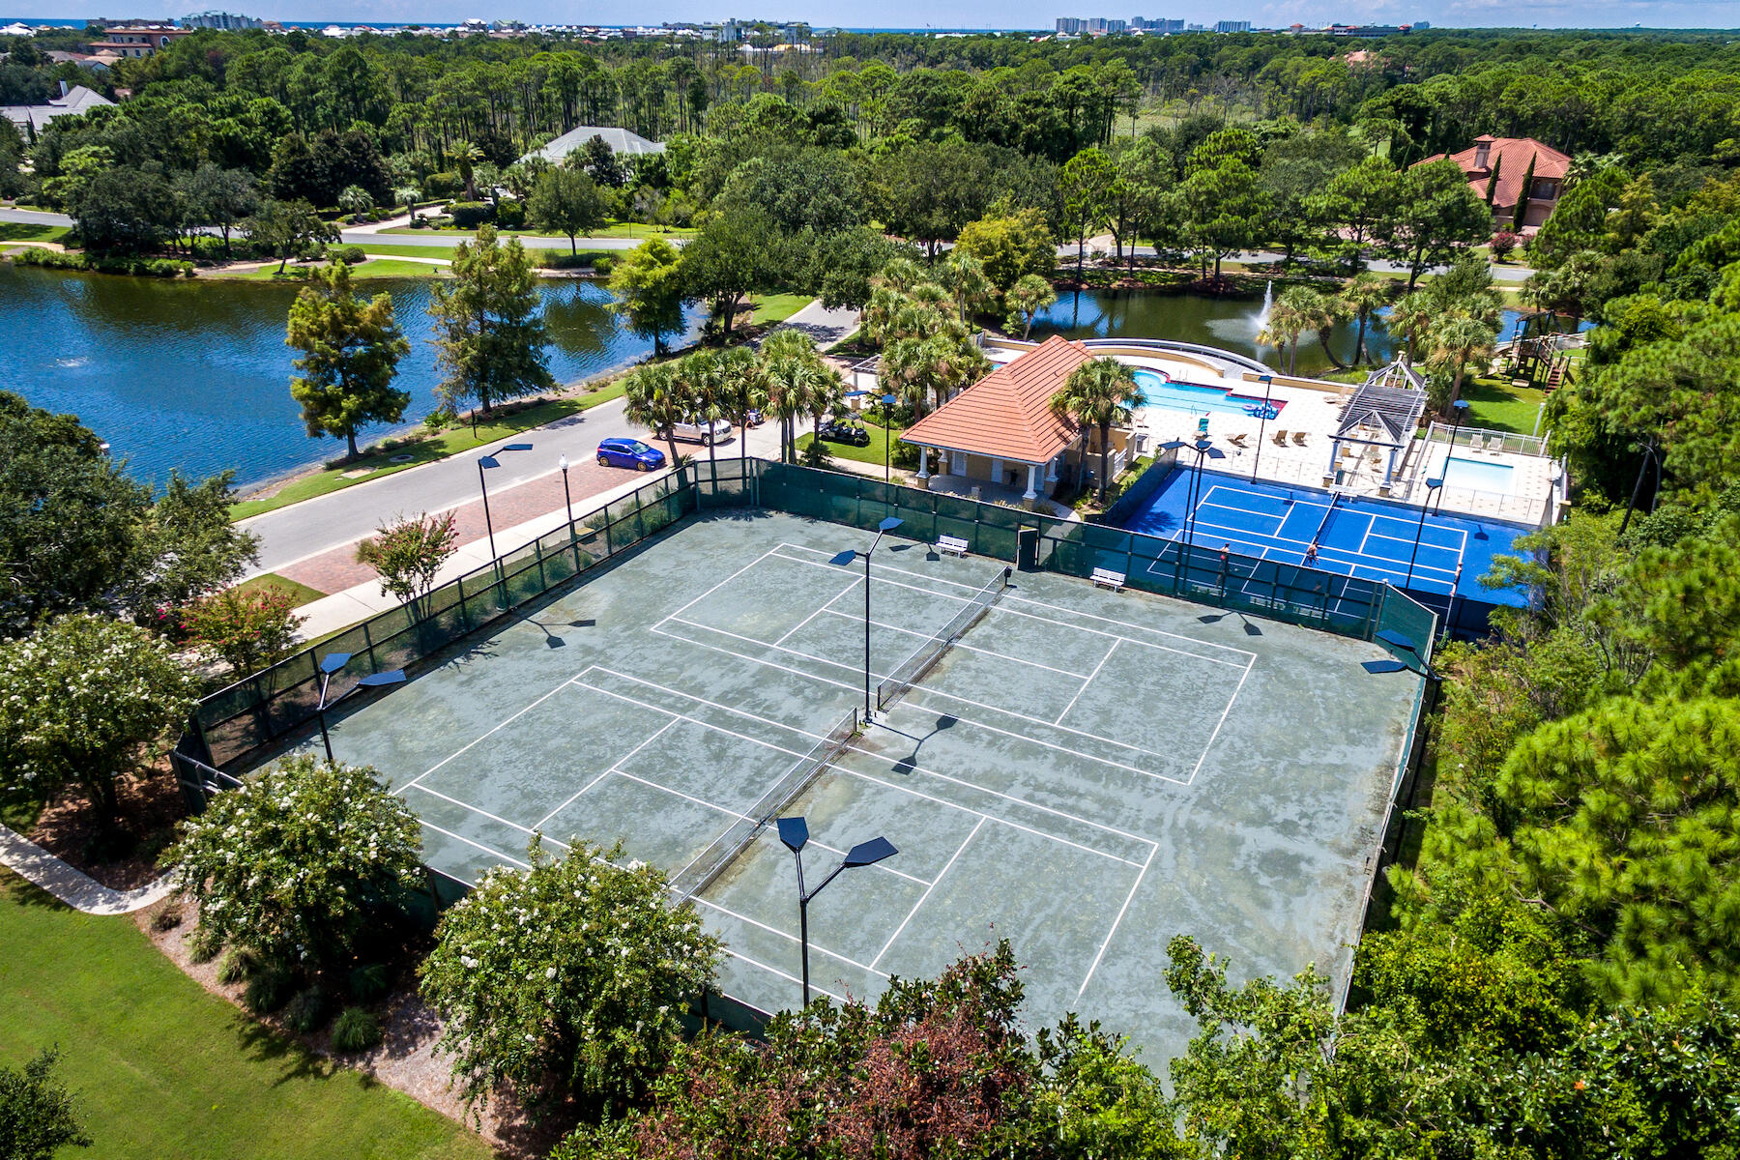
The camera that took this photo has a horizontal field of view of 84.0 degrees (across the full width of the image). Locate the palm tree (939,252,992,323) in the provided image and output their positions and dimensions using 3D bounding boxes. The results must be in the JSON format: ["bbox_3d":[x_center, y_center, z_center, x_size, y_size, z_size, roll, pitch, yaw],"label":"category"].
[{"bbox_3d":[8.540,-26.140,87.230,4.400,6.630,4.400,3,30,4],"label":"palm tree"}]

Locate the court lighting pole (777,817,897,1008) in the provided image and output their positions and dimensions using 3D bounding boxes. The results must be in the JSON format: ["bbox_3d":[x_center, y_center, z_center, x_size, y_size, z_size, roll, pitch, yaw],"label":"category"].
[{"bbox_3d":[-1.146,9.650,23.480,3.211,7.878,2.312,17,31,29],"label":"court lighting pole"}]

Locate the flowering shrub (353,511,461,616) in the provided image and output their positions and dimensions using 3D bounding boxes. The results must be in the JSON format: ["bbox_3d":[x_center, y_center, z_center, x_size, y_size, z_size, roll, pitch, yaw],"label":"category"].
[{"bbox_3d":[-20.237,-0.018,41.862,4.100,5.600,4.100,-13,29,-25],"label":"flowering shrub"}]

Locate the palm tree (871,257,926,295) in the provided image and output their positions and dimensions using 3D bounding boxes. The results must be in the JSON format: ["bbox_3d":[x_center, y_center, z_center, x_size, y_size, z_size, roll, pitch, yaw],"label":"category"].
[{"bbox_3d":[2.519,-23.933,83.004,4.300,7.100,4.300,1,26,1],"label":"palm tree"}]

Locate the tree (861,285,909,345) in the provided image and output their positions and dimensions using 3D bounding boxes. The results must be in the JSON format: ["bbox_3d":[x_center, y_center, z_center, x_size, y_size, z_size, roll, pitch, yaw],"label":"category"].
[{"bbox_3d":[1.390,-22.040,81.310,3.900,5.260,3.900,1,30,0],"label":"tree"}]

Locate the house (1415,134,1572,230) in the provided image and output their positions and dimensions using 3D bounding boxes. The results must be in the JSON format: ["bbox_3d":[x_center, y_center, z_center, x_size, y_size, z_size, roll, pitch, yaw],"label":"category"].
[{"bbox_3d":[93.680,-60.690,145.020,19.000,11.000,15.000,8,31,13],"label":"house"}]

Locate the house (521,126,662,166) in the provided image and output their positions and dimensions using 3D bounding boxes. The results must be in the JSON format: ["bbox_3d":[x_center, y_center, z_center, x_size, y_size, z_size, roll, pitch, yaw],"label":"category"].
[{"bbox_3d":[-47.540,-74.080,167.500,22.000,8.500,15.000,3,30,4],"label":"house"}]

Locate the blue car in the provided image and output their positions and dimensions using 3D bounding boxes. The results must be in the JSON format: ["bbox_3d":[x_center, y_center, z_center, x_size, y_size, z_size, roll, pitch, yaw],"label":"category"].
[{"bbox_3d":[-14.969,-7.898,60.260,4.300,1.460,1.800,6,27,12],"label":"blue car"}]

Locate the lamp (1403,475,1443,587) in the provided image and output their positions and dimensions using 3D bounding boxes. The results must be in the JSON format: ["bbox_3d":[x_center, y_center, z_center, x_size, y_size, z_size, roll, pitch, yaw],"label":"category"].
[{"bbox_3d":[25.740,-1.560,44.920,0.800,6.570,1.400,18,34,27],"label":"lamp"}]

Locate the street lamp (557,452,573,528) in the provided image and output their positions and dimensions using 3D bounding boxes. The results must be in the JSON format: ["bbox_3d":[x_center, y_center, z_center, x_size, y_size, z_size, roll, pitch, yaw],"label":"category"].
[{"bbox_3d":[-16.430,-4.214,52.501,0.500,5.697,0.500,-9,31,-16],"label":"street lamp"}]

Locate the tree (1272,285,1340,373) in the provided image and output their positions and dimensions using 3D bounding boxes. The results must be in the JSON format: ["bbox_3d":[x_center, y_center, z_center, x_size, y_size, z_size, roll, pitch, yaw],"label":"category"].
[{"bbox_3d":[33.096,-18.795,74.103,4.644,7.376,4.795,16,31,27],"label":"tree"}]

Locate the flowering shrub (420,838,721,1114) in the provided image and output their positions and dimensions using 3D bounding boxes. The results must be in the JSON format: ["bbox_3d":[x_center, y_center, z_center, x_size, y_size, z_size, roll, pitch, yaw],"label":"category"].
[{"bbox_3d":[-7.843,10.787,26.058,7.600,6.200,7.600,-12,32,-21],"label":"flowering shrub"}]

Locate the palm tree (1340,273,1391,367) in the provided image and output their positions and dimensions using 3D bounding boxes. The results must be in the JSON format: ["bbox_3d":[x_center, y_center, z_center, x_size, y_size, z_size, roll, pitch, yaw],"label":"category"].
[{"bbox_3d":[40.647,-21.049,78.356,3.800,7.200,3.800,13,29,24],"label":"palm tree"}]

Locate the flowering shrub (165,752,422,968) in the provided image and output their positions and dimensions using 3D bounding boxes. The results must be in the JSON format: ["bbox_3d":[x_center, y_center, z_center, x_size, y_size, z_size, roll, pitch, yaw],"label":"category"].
[{"bbox_3d":[-16.293,8.199,27.750,6.350,5.536,6.324,17,31,28],"label":"flowering shrub"}]

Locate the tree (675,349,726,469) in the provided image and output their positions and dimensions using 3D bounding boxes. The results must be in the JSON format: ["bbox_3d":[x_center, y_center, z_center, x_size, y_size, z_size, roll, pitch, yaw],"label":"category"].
[{"bbox_3d":[-9.513,-9.139,55.811,3.100,8.100,3.100,-4,26,-9],"label":"tree"}]

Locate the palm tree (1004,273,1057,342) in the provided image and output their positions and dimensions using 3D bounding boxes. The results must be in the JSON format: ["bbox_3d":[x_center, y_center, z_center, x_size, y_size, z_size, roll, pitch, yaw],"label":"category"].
[{"bbox_3d":[13.409,-22.467,81.092,4.068,6.208,4.091,1,27,0],"label":"palm tree"}]

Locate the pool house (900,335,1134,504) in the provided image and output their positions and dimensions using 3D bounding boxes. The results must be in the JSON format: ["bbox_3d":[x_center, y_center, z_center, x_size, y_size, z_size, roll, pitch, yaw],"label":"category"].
[{"bbox_3d":[10.324,-11.699,64.820,9.600,6.700,17.000,16,33,25],"label":"pool house"}]

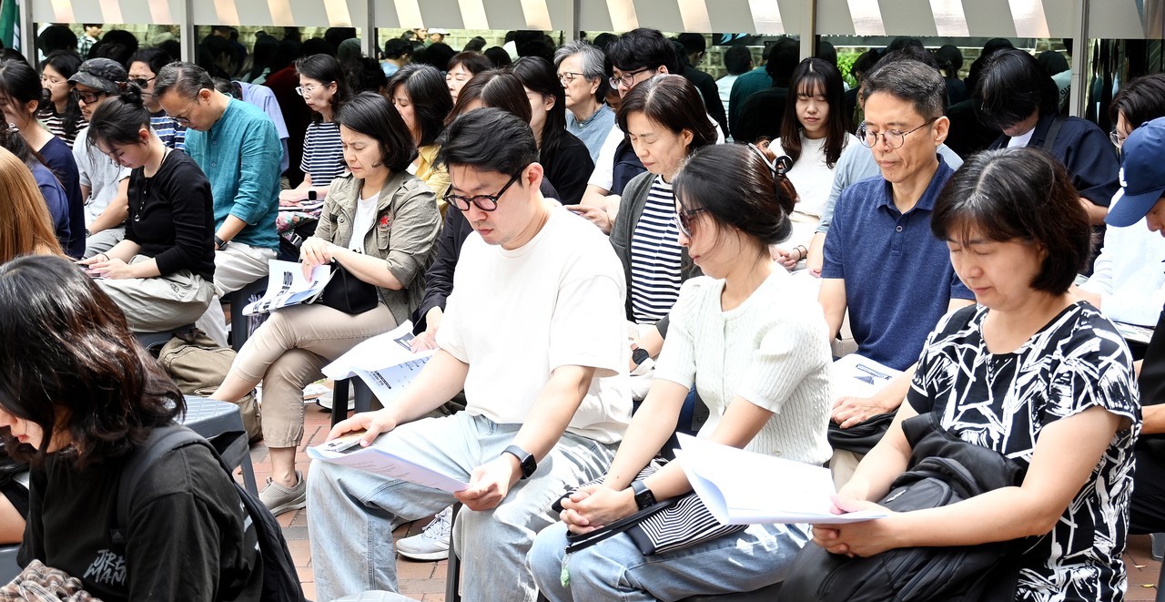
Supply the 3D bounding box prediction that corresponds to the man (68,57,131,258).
[{"bbox_3d":[-1.950,-0.285,6.580,0.820,1.240,0.540,-9,13,-43],"label":"man"}]

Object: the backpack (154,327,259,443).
[{"bbox_3d":[-1.221,0.308,5.724,0.360,0.410,0.260,-3,11,-15],"label":"backpack"}]

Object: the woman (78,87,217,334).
[{"bbox_3d":[-1.518,-0.099,5.693,0.710,1.220,0.460,-6,12,-29],"label":"woman"}]

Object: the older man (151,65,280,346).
[{"bbox_3d":[-1.407,-0.223,6.247,0.700,1.270,0.500,-6,12,-29],"label":"older man"}]

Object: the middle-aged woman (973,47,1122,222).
[{"bbox_3d":[1.181,-0.013,4.809,0.740,1.310,0.490,-6,12,-32],"label":"middle-aged woman"}]

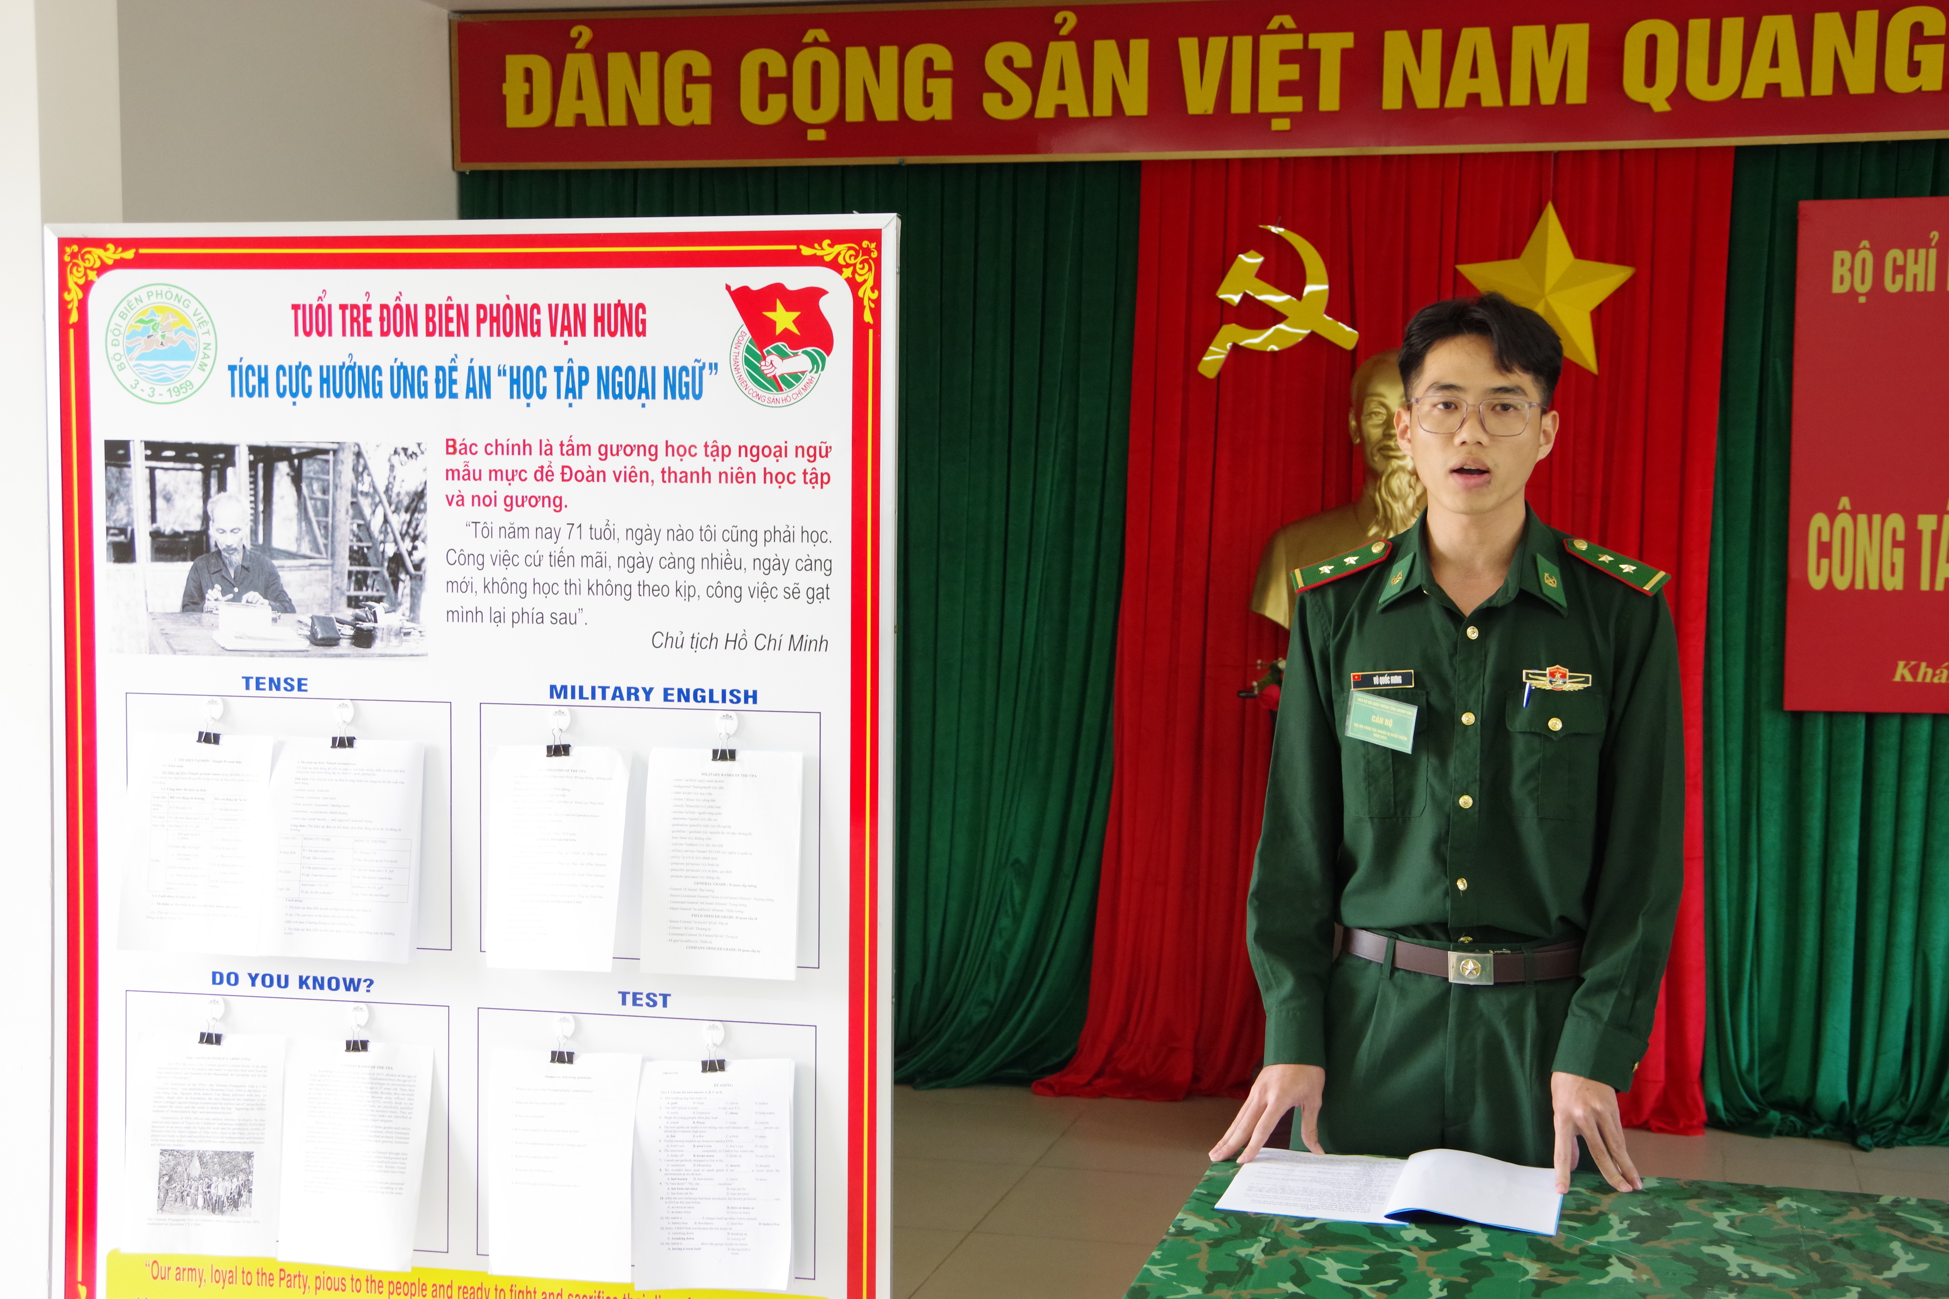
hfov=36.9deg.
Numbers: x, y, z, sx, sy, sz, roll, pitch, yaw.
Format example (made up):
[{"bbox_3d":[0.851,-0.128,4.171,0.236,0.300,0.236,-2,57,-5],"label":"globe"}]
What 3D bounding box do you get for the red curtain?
[{"bbox_3d":[0.976,-0.068,7.178,1.680,2.400,0.200,1,4,13],"label":"red curtain"}]

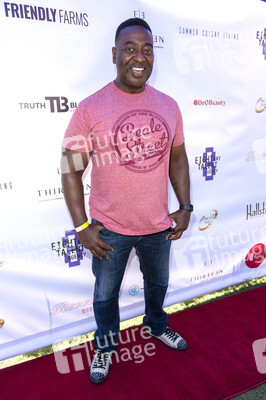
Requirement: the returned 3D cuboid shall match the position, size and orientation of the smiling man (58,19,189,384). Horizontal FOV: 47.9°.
[{"bbox_3d":[-0.015,0.074,1.570,0.650,1.800,0.370,-6,18,-19],"label":"smiling man"}]

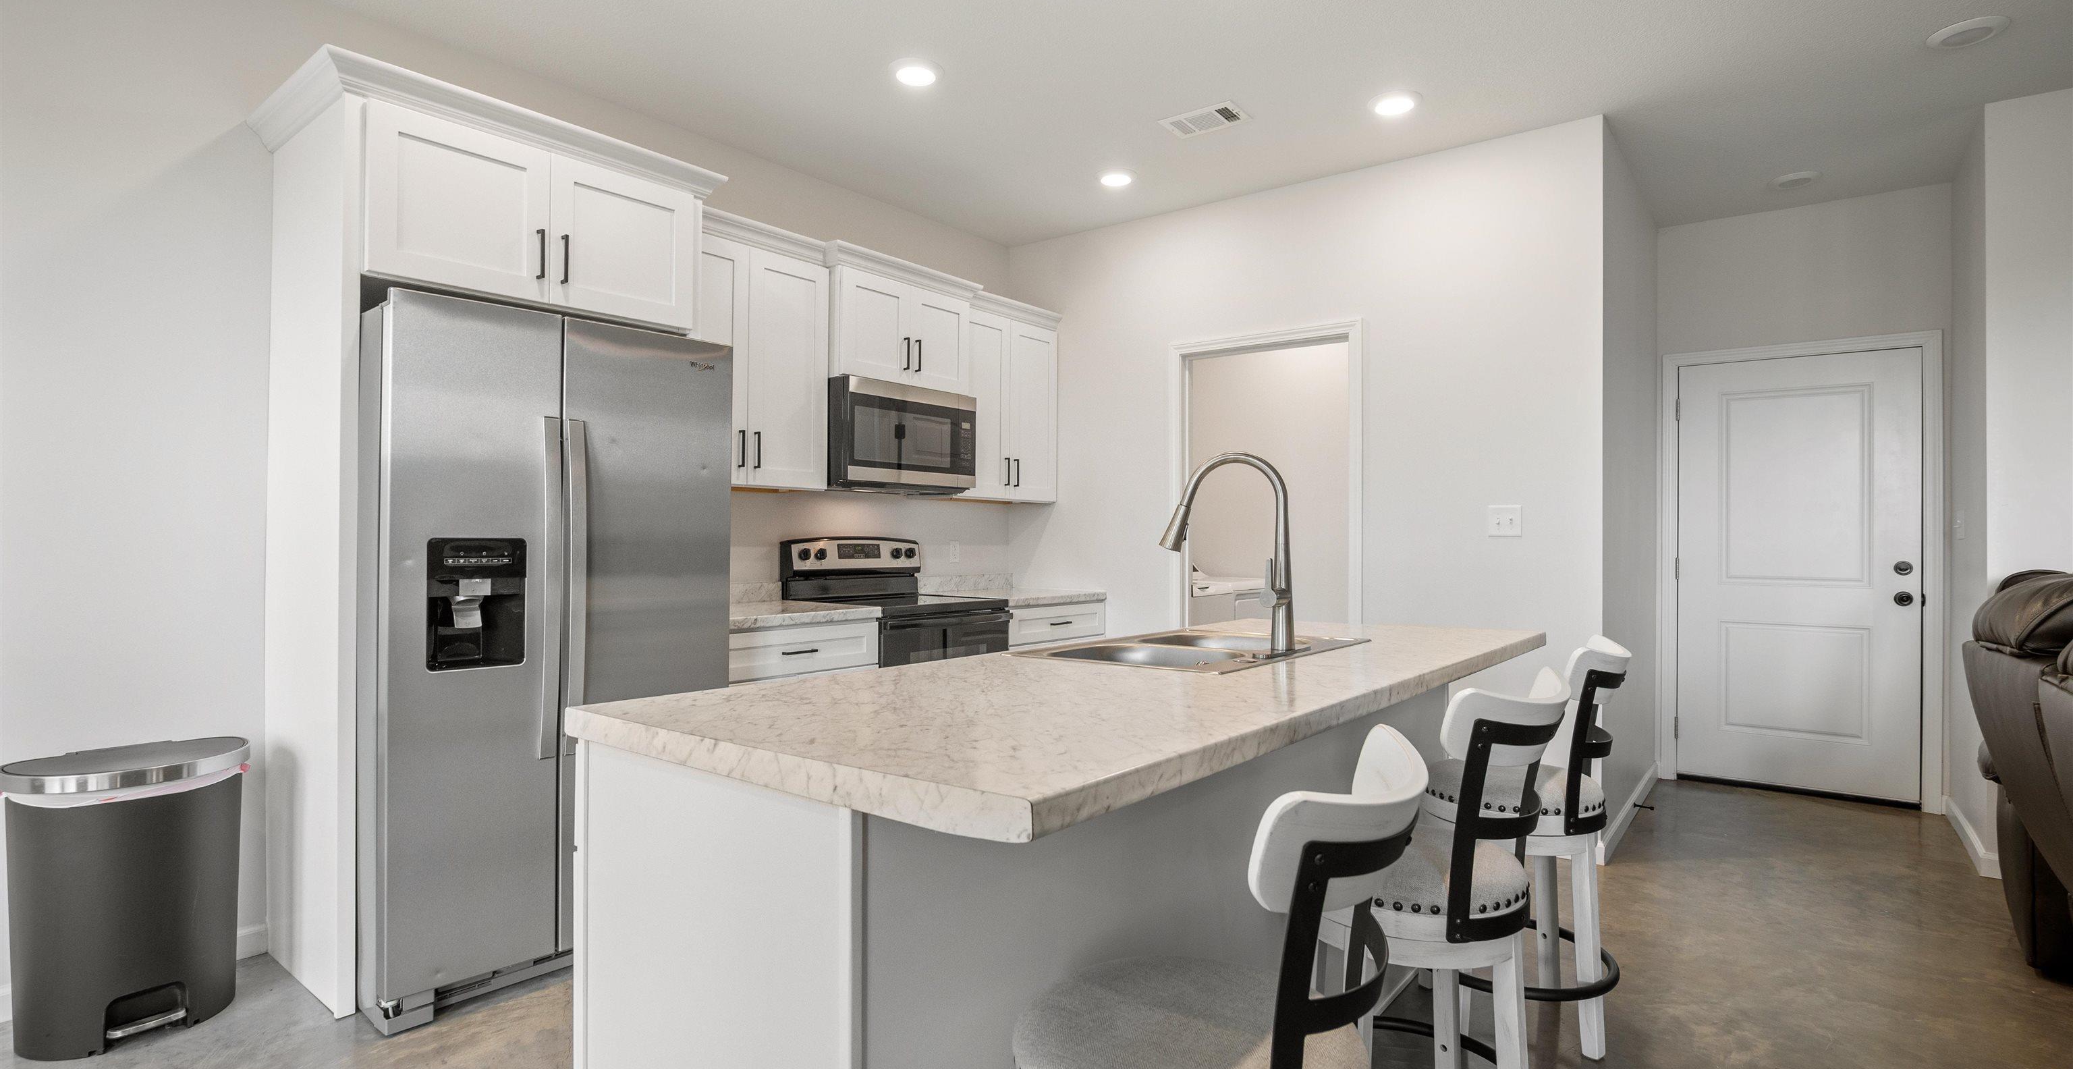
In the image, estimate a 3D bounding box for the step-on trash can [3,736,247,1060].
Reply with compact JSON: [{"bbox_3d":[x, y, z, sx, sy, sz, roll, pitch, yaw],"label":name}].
[{"bbox_3d":[-2.201,0.868,2.251,0.405,0.640,0.435,0,0,38],"label":"step-on trash can"}]

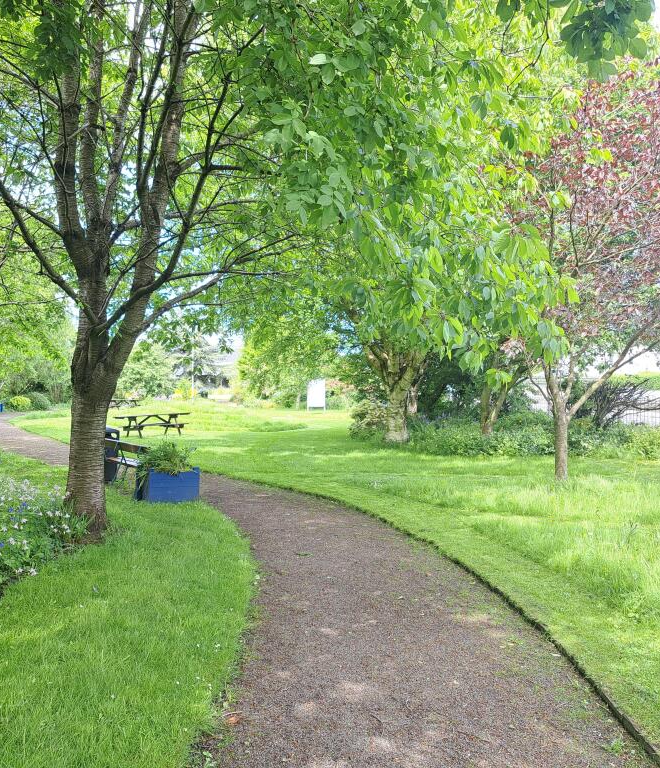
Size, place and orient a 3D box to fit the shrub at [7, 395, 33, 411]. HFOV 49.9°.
[{"bbox_3d":[-19.930,1.255,45.500,1.650,1.050,1.500,0,0,-24],"label":"shrub"}]

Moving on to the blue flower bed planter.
[{"bbox_3d":[-2.452,1.458,10.650,0.750,0.480,0.720,0,0,-33],"label":"blue flower bed planter"}]

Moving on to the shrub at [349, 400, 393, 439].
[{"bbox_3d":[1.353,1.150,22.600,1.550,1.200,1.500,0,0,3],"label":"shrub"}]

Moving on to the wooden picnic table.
[{"bbox_3d":[-5.841,1.372,23.300,2.400,0.720,1.500,0,0,-40],"label":"wooden picnic table"}]

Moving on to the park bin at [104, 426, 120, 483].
[{"bbox_3d":[-4.002,1.224,12.600,0.500,0.980,0.500,0,0,-34],"label":"park bin"}]

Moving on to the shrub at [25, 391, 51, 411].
[{"bbox_3d":[-19.602,1.112,47.500,2.100,1.350,2.000,0,0,-24],"label":"shrub"}]

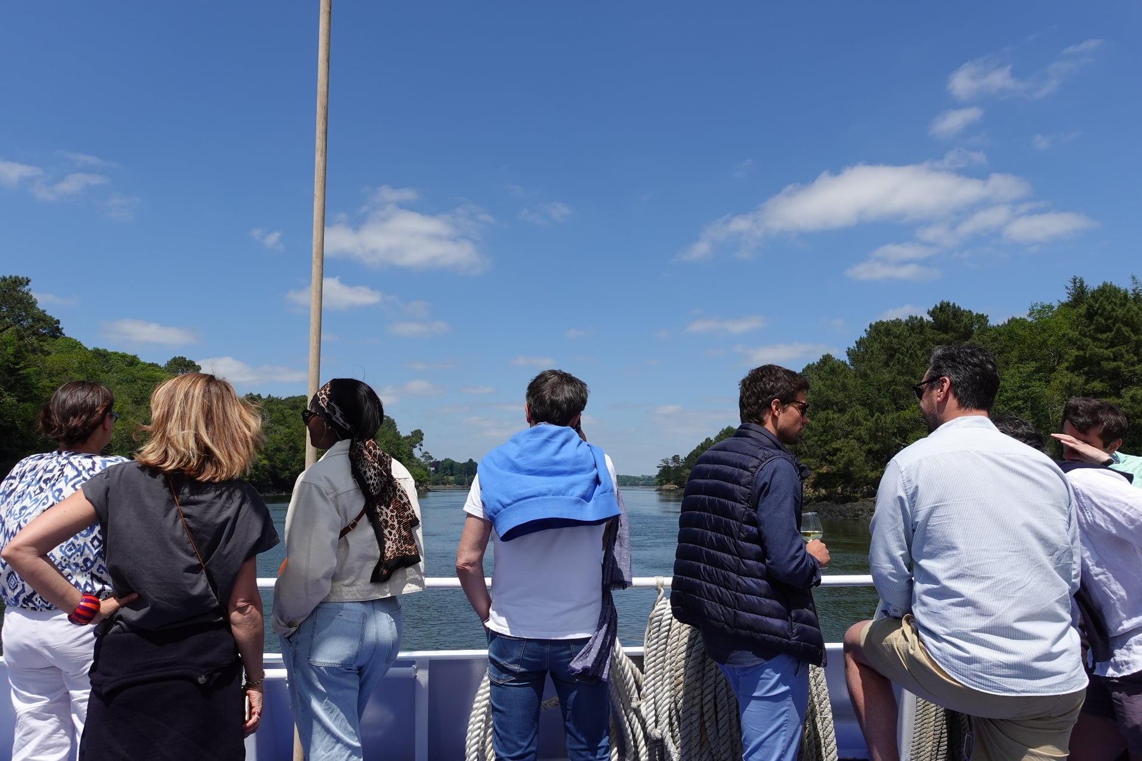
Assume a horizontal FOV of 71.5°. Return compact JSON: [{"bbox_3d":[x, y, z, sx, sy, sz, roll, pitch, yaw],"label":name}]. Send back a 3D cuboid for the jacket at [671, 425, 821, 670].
[{"bbox_3d":[0.521,0.475,2.359,0.360,0.703,0.460,3,-8,-24],"label":"jacket"}]

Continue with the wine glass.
[{"bbox_3d":[0.725,0.475,2.359,0.070,0.168,0.070,-8,-7,-1],"label":"wine glass"}]

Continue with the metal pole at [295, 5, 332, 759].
[{"bbox_3d":[-0.918,0.009,2.822,0.043,3.200,0.043,0,-7,0],"label":"metal pole"}]

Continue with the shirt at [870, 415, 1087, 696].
[{"bbox_3d":[1.059,0.447,2.090,0.520,0.715,0.360,-1,-7,5],"label":"shirt"}]

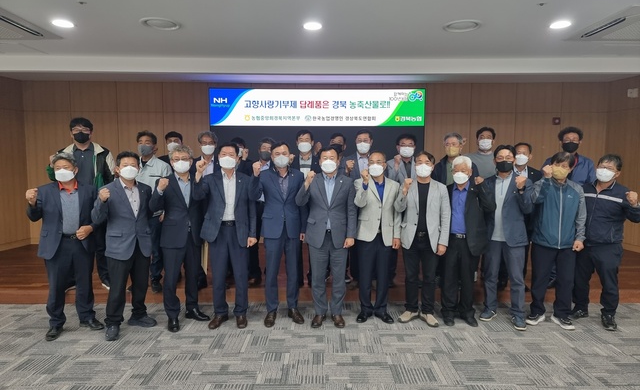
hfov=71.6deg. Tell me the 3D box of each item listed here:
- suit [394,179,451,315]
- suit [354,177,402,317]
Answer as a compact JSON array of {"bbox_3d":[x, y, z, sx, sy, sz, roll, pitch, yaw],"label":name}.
[{"bbox_3d":[1.004,0.523,4.348,0.530,1.355,0.340,0,5,4],"label":"suit"},{"bbox_3d":[0.574,0.504,4.426,0.460,1.405,0.340,0,5,4],"label":"suit"}]

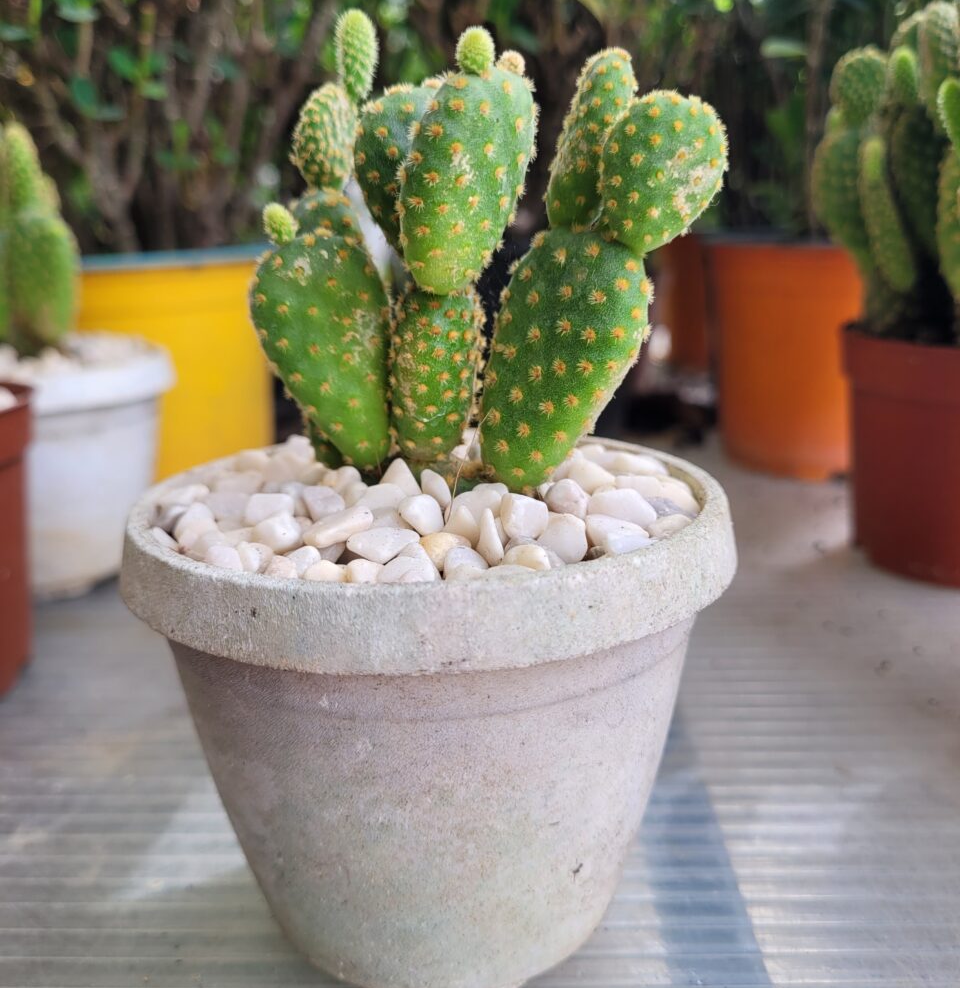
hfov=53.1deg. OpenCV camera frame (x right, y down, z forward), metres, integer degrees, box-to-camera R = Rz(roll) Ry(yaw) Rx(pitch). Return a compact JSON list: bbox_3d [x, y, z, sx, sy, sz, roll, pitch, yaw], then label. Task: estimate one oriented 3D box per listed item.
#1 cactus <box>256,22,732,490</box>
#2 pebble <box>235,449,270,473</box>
[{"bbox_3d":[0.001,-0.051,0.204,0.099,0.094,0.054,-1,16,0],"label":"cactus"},{"bbox_3d":[-0.056,-0.007,0.236,0.009,0.006,0.008,-1,16,0],"label":"pebble"}]

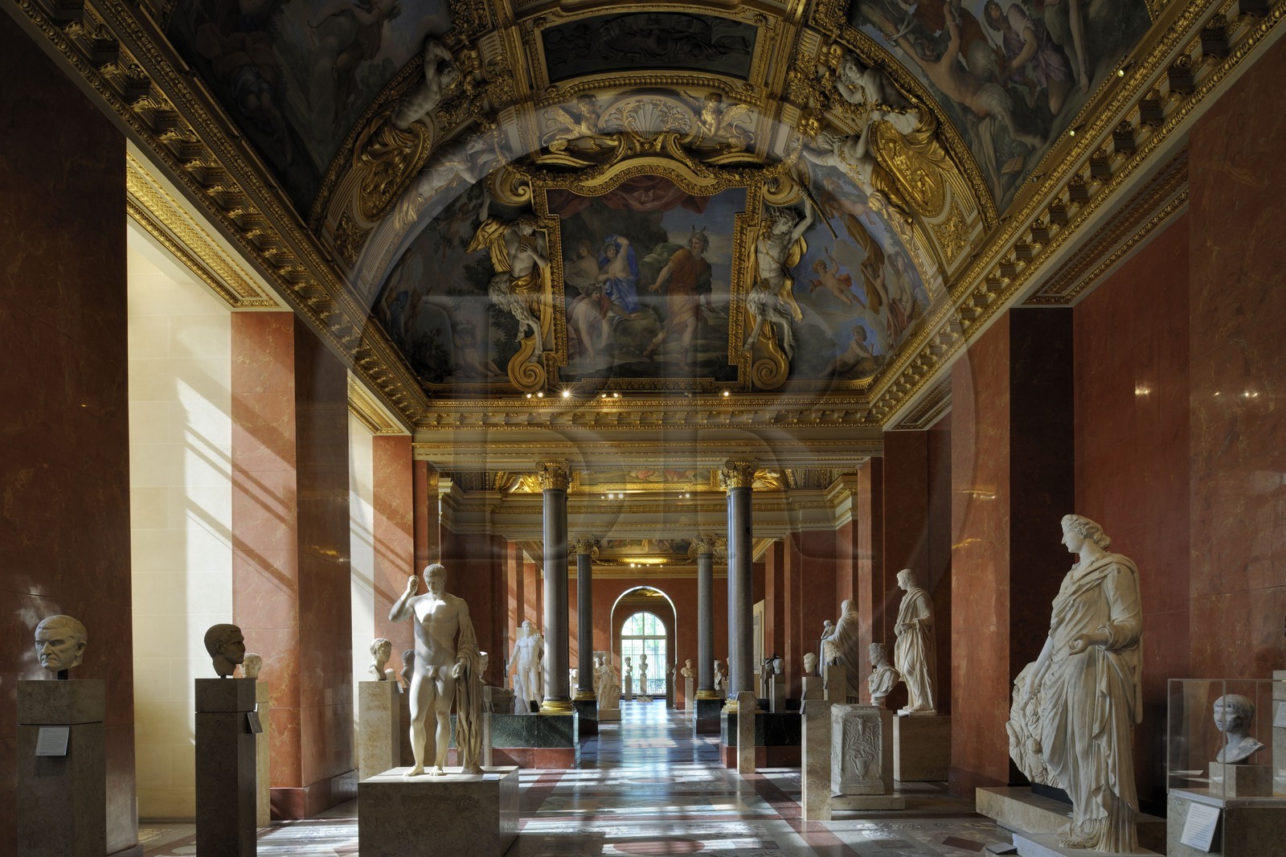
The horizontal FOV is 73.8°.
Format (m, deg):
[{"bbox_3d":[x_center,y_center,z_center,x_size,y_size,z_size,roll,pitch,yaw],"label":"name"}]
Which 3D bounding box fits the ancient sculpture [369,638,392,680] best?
[{"bbox_3d":[-2.601,2.292,8.500,0.240,0.410,0.300,-3,-9,15],"label":"ancient sculpture"}]

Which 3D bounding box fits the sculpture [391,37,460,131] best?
[{"bbox_3d":[-2.259,-3.579,8.900,0.450,0.880,0.500,39,-12,39],"label":"sculpture"}]

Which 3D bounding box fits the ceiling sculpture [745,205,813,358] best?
[{"bbox_3d":[2.042,-2.208,12.900,1.000,2.300,0.550,0,-9,0],"label":"ceiling sculpture"}]

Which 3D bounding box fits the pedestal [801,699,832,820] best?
[{"bbox_3d":[1.737,3.310,8.560,0.250,1.185,0.255,0,-7,0],"label":"pedestal"}]

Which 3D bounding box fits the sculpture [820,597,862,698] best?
[{"bbox_3d":[3.886,4.307,16.700,0.800,1.950,0.750,-1,-9,9],"label":"sculpture"}]

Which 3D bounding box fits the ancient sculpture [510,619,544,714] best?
[{"bbox_3d":[-2.188,4.548,16.300,0.740,1.970,0.500,0,-9,-3],"label":"ancient sculpture"}]

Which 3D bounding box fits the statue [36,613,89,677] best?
[{"bbox_3d":[-3.094,1.146,4.550,0.210,0.300,0.250,0,-7,2],"label":"statue"}]

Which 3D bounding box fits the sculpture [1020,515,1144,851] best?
[{"bbox_3d":[3.180,1.834,6.200,0.580,2.350,0.680,2,-7,-17],"label":"sculpture"}]

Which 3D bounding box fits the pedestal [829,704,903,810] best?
[{"bbox_3d":[2.360,3.560,9.380,0.740,1.070,0.600,0,-7,0],"label":"pedestal"}]

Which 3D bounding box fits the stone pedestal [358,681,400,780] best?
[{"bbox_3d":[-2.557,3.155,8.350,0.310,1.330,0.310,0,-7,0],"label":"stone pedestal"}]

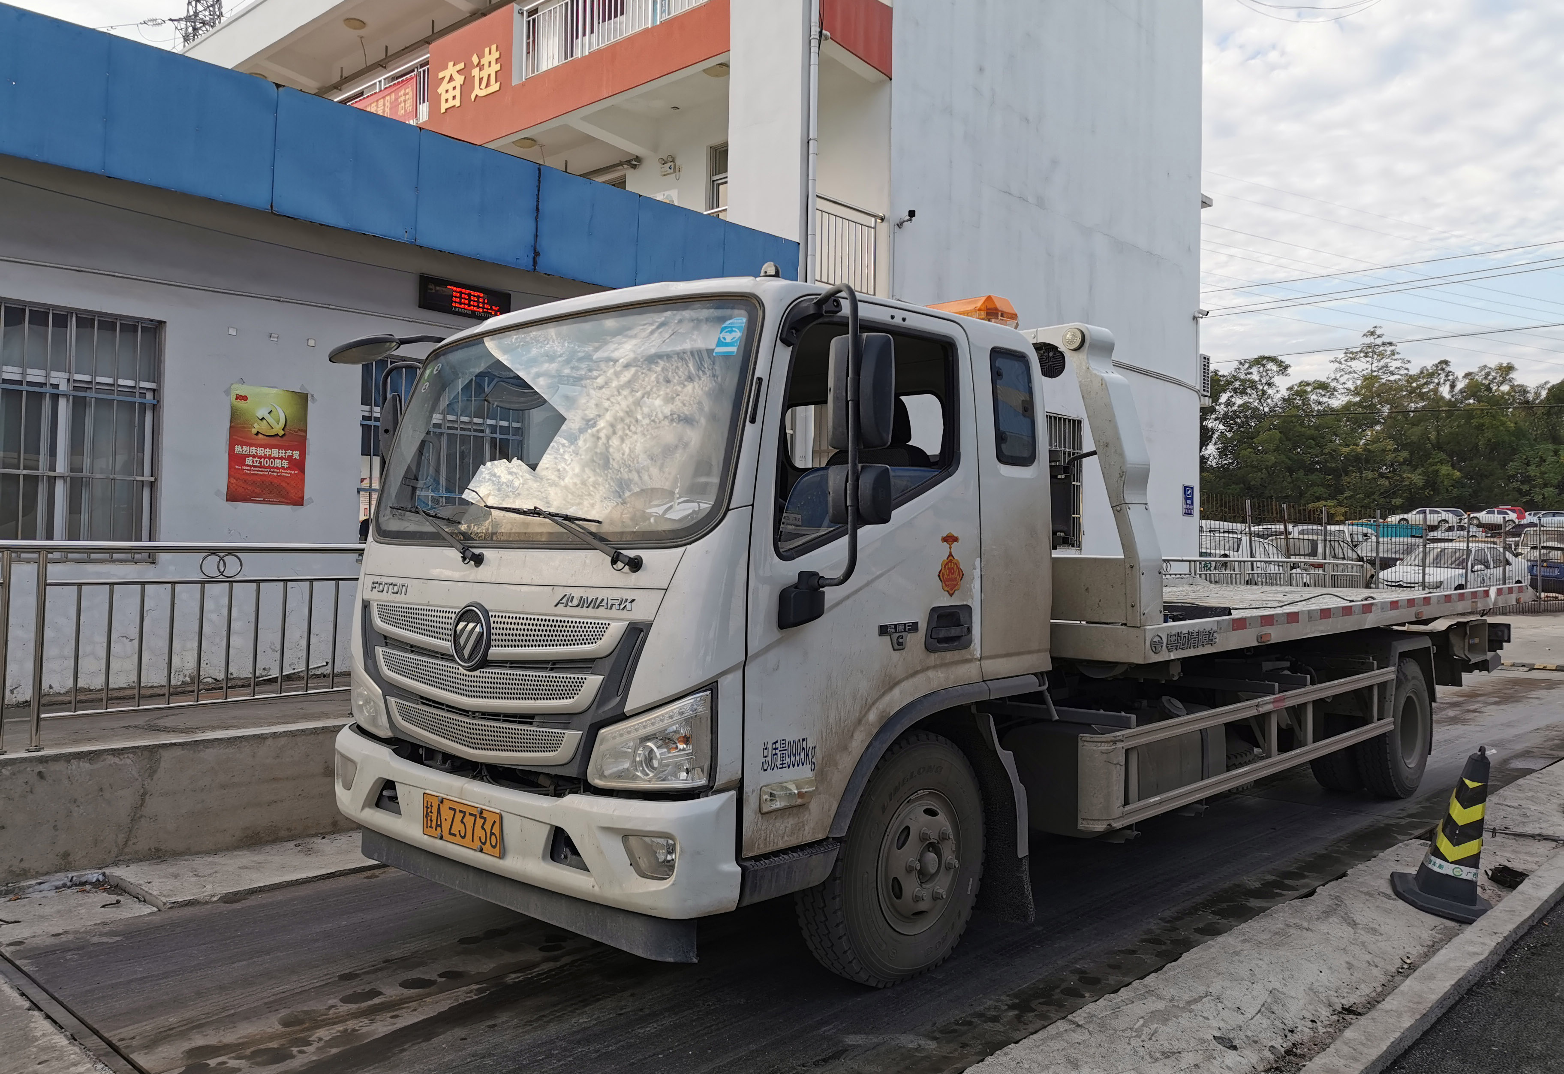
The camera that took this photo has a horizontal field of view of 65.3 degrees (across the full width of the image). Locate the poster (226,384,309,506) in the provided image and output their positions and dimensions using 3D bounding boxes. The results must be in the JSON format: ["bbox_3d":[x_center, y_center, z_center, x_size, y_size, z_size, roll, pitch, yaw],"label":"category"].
[{"bbox_3d":[-3.171,-0.561,7.525,0.010,0.710,0.485,1,-1,43],"label":"poster"}]

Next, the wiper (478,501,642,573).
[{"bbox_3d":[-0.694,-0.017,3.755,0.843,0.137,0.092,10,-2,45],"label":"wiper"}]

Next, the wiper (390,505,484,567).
[{"bbox_3d":[-1.224,-0.028,4.242,0.080,0.153,0.814,12,0,-39],"label":"wiper"}]

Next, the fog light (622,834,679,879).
[{"bbox_3d":[-0.348,0.883,3.393,0.170,0.120,0.085,0,0,28],"label":"fog light"}]

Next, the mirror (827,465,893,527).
[{"bbox_3d":[0.221,-0.117,3.450,0.175,0.178,0.075,0,-2,35],"label":"mirror"}]

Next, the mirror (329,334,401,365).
[{"bbox_3d":[-1.605,-0.723,4.700,0.200,0.070,0.210,-20,-11,41],"label":"mirror"}]

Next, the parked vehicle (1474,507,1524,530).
[{"bbox_3d":[50.089,-1.206,86.000,4.300,1.440,1.700,0,-2,20],"label":"parked vehicle"}]

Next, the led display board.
[{"bbox_3d":[-2.195,-1.647,8.482,0.080,0.225,0.710,0,-1,43],"label":"led display board"}]

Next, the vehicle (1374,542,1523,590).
[{"bbox_3d":[15.420,0.870,28.000,4.400,1.460,1.730,2,-2,-33],"label":"vehicle"}]

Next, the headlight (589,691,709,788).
[{"bbox_3d":[-0.359,0.577,3.479,0.390,0.285,0.170,0,0,34],"label":"headlight"}]

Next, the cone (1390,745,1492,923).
[{"bbox_3d":[2.713,1.132,4.856,0.365,0.640,0.365,12,3,-22],"label":"cone"}]

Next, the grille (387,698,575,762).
[{"bbox_3d":[-0.975,0.644,3.909,1.090,0.165,0.080,-1,-2,43],"label":"grille"}]

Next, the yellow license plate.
[{"bbox_3d":[-1.016,0.910,3.862,0.440,0.140,0.015,-1,-2,43],"label":"yellow license plate"}]

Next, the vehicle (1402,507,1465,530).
[{"bbox_3d":[42.268,-1.162,80.000,4.500,1.440,1.720,0,-2,20],"label":"vehicle"}]

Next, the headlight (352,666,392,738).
[{"bbox_3d":[-1.483,0.574,4.526,0.170,0.285,0.390,1,0,-38],"label":"headlight"}]

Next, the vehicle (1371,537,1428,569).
[{"bbox_3d":[14.828,0.799,29.000,4.400,1.500,1.750,1,-1,-37],"label":"vehicle"}]

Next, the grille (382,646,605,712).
[{"bbox_3d":[-0.977,0.471,3.910,1.270,0.175,0.080,-1,-2,43],"label":"grille"}]

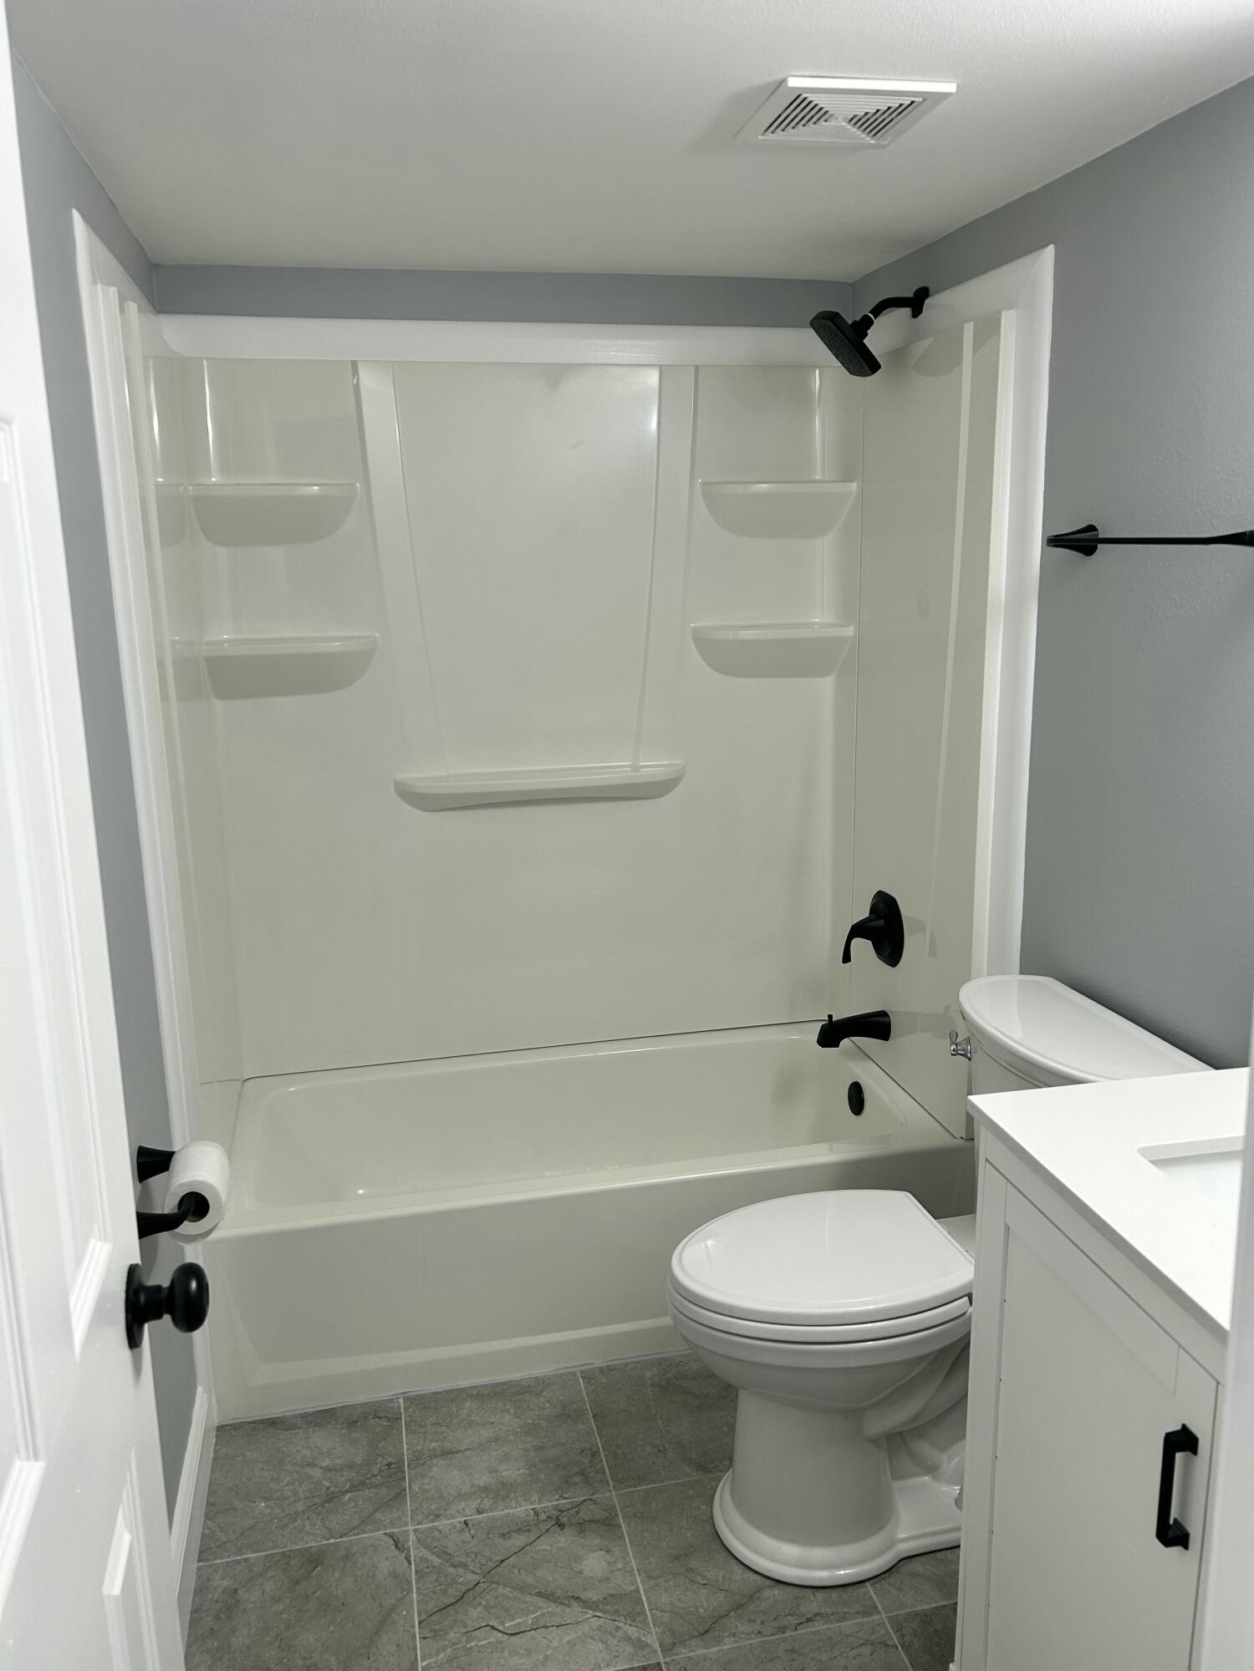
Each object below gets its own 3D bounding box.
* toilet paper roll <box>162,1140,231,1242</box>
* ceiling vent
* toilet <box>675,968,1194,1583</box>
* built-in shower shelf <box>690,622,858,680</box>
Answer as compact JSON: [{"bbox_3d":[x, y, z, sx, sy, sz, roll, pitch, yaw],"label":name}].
[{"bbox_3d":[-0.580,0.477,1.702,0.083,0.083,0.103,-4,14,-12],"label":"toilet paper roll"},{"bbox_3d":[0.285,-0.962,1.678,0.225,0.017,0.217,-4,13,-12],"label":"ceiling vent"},{"bbox_3d":[0.429,0.700,1.965,0.722,0.818,0.443,-4,13,-12],"label":"toilet"},{"bbox_3d":[0.332,-0.413,2.836,0.355,0.130,0.105,-4,14,-12],"label":"built-in shower shelf"}]

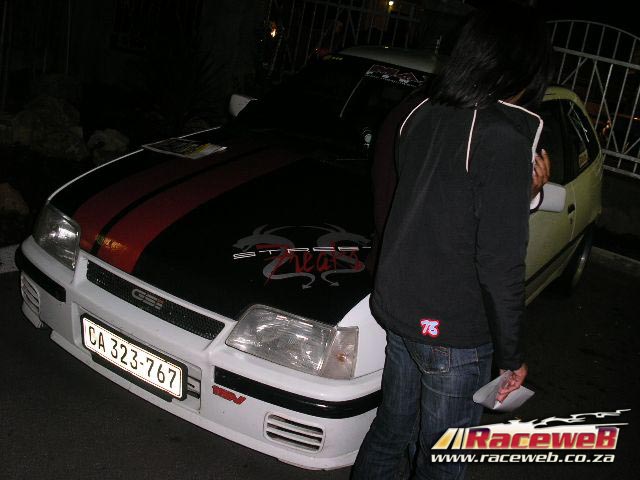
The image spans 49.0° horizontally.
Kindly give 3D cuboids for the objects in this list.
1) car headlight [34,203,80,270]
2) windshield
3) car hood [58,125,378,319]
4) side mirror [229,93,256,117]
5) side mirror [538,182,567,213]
[{"bbox_3d":[-0.955,-0.031,2.639,0.390,0.160,0.230,20,21,28],"label":"car headlight"},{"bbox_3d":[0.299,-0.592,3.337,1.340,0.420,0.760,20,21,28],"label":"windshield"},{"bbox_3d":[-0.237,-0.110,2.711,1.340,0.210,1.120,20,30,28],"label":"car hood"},{"bbox_3d":[-0.415,-0.716,3.756,0.160,0.125,0.110,20,21,28],"label":"side mirror"},{"bbox_3d":[0.975,-0.183,2.962,0.160,0.125,0.110,20,21,28],"label":"side mirror"}]

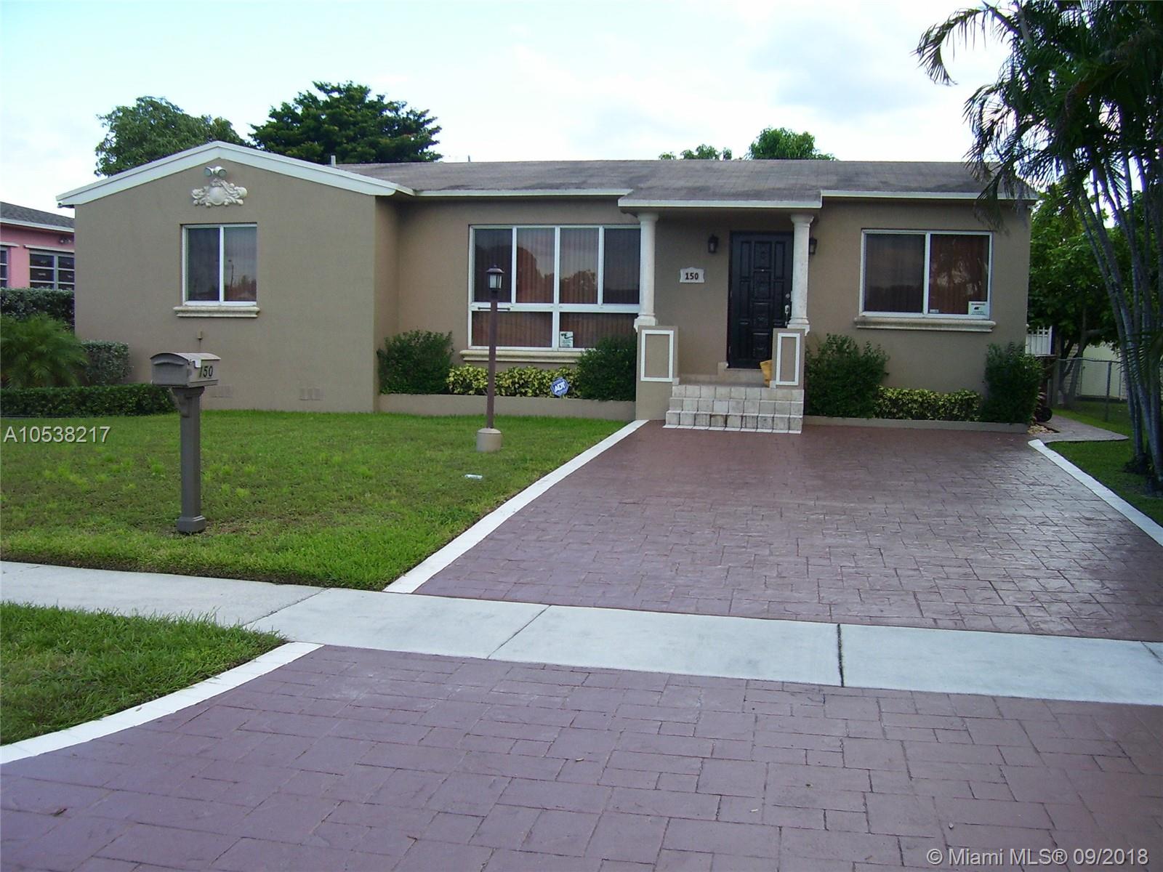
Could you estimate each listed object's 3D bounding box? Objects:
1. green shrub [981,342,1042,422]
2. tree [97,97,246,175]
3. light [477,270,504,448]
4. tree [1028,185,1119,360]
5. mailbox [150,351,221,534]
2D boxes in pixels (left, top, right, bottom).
[{"bbox_3d":[6.182,-0.789,16.517,0.950,1.270,0.920,2,7,11],"label":"green shrub"},{"bbox_3d":[-11.010,-5.797,31.903,5.600,7.100,5.600,2,7,11],"label":"tree"},{"bbox_3d":[-1.057,-0.923,13.439,0.310,2.170,0.310,1,7,0],"label":"light"},{"bbox_3d":[8.820,-2.618,20.486,3.200,4.150,3.200,2,7,11],"label":"tree"},{"bbox_3d":[-2.965,0.050,8.612,0.290,1.340,0.500,3,7,13],"label":"mailbox"}]

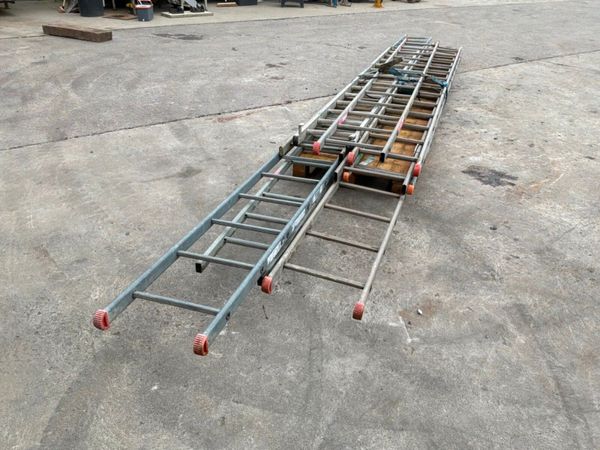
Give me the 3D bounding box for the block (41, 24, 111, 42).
[{"bbox_3d":[-4.155,-3.576,9.043,1.780,0.150,0.280,19,34,30],"label":"block"}]

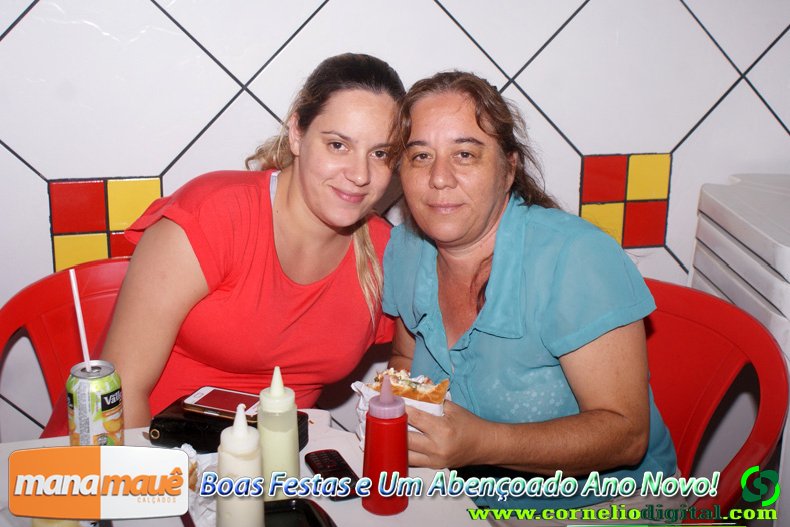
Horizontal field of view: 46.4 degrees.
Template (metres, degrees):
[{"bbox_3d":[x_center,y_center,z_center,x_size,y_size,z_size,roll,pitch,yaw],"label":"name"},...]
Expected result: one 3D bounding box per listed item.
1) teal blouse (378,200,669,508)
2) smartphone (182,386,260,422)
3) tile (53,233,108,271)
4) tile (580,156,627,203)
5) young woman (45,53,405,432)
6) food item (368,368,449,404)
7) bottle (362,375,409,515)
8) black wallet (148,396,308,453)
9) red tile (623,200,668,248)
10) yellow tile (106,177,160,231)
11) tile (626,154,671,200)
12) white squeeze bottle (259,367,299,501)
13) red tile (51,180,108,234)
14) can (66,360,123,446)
[{"bbox_3d":[0.204,0.138,1.400,0.440,0.490,0.310,7,15,24],"label":"teal blouse"},{"bbox_3d":[-0.222,0.191,1.251,0.120,0.010,0.062,4,15,19],"label":"smartphone"},{"bbox_3d":[-0.603,-0.007,1.788,0.099,0.099,0.010,-4,14,-13],"label":"tile"},{"bbox_3d":[0.455,-0.183,2.010,0.099,0.099,0.010,-4,14,-13],"label":"tile"},{"bbox_3d":[-0.182,0.285,1.410,0.500,1.180,0.620,-4,14,-13],"label":"young woman"},{"bbox_3d":[0.016,0.164,1.200,0.115,0.055,0.080,6,15,24],"label":"food item"},{"bbox_3d":[-0.010,0.190,0.999,0.052,0.156,0.052,1,14,0],"label":"bottle"},{"bbox_3d":[-0.209,0.203,1.194,0.188,0.032,0.090,4,14,11],"label":"black wallet"},{"bbox_3d":[0.557,-0.089,2.058,0.099,0.099,0.010,-4,14,-13],"label":"red tile"},{"bbox_3d":[-0.502,-0.115,1.787,0.099,0.099,0.010,-4,14,-13],"label":"yellow tile"},{"bbox_3d":[0.556,-0.190,2.034,0.099,0.099,0.010,-4,14,-13],"label":"tile"},{"bbox_3d":[-0.131,0.184,1.035,0.052,0.157,0.052,1,14,0],"label":"white squeeze bottle"},{"bbox_3d":[-0.604,-0.108,1.764,0.099,0.099,0.010,-4,14,-13],"label":"red tile"},{"bbox_3d":[-0.377,0.191,1.167,0.066,0.119,0.066,-4,14,-13],"label":"can"}]

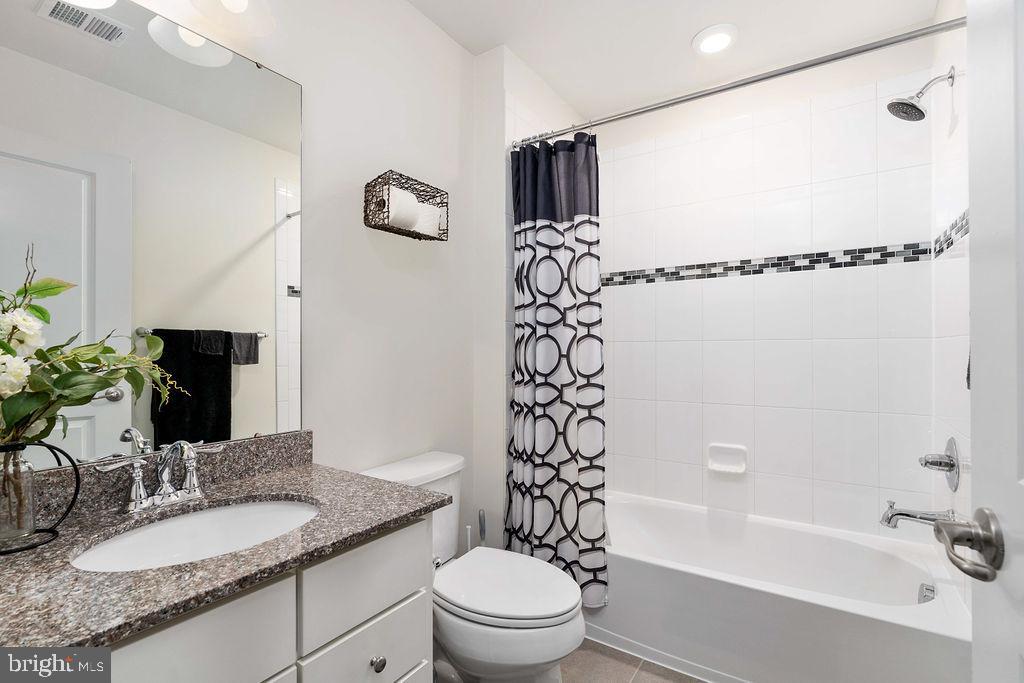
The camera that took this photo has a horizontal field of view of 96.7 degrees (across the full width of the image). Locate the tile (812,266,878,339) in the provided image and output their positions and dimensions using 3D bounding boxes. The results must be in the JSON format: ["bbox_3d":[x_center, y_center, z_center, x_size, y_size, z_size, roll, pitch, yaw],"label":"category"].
[{"bbox_3d":[1.441,-0.161,1.973,0.229,0.305,0.010,0,-1,33],"label":"tile"}]

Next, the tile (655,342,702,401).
[{"bbox_3d":[0.868,0.155,2.367,0.231,0.312,0.010,-1,0,32],"label":"tile"}]

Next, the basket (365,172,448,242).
[{"bbox_3d":[-0.367,-0.470,1.617,0.126,0.174,0.280,-1,0,32],"label":"basket"}]

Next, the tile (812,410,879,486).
[{"bbox_3d":[1.442,0.457,1.968,0.229,0.307,0.010,0,-1,33],"label":"tile"}]

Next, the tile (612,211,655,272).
[{"bbox_3d":[0.669,-0.553,2.493,0.229,0.306,0.010,0,-1,33],"label":"tile"}]

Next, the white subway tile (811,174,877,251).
[{"bbox_3d":[1.450,-0.559,1.991,0.229,0.306,0.010,0,-1,33],"label":"white subway tile"}]

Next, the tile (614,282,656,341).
[{"bbox_3d":[0.670,-0.159,2.489,0.229,0.307,0.010,0,-1,33],"label":"tile"}]

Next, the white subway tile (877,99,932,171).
[{"bbox_3d":[1.619,-0.871,1.885,0.169,0.308,0.010,0,-1,33],"label":"white subway tile"}]

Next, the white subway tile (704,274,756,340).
[{"bbox_3d":[1.063,-0.162,2.244,0.231,0.312,0.010,-1,0,32],"label":"white subway tile"}]

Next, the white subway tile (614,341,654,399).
[{"bbox_3d":[0.673,0.155,2.485,0.230,0.309,0.010,-1,-1,33],"label":"white subway tile"}]

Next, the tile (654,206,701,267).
[{"bbox_3d":[0.869,-0.549,2.373,0.230,0.309,0.010,-1,-1,33],"label":"tile"}]

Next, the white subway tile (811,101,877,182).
[{"bbox_3d":[1.453,-0.871,2.000,0.231,0.311,0.010,-1,0,32],"label":"white subway tile"}]

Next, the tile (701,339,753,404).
[{"bbox_3d":[1.056,0.150,2.223,0.229,0.307,0.010,0,-1,33],"label":"tile"}]

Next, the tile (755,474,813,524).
[{"bbox_3d":[1.258,0.721,2.101,0.230,0.199,0.010,-1,-1,33],"label":"tile"}]

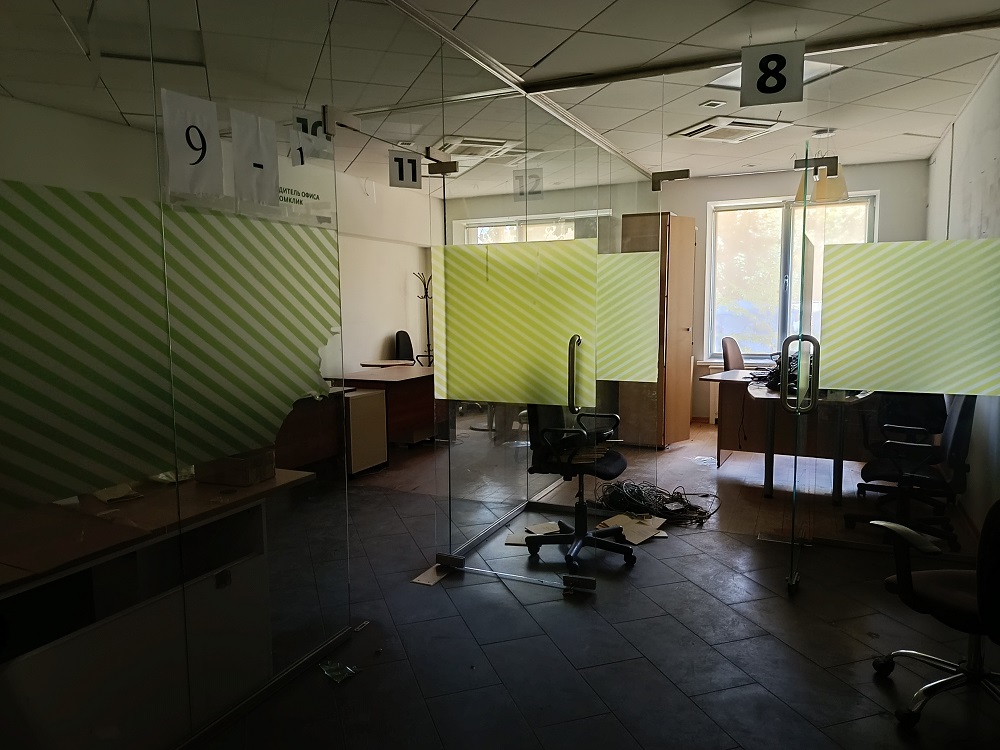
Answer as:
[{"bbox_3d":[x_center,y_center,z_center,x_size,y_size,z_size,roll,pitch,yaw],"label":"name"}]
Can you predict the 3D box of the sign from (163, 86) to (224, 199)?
[{"bbox_3d":[-0.959,-0.719,2.174,0.010,0.302,0.212,2,7,25],"label":"sign"}]

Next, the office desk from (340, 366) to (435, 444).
[{"bbox_3d":[-0.993,0.350,6.795,0.830,0.755,1.200,2,7,25],"label":"office desk"}]

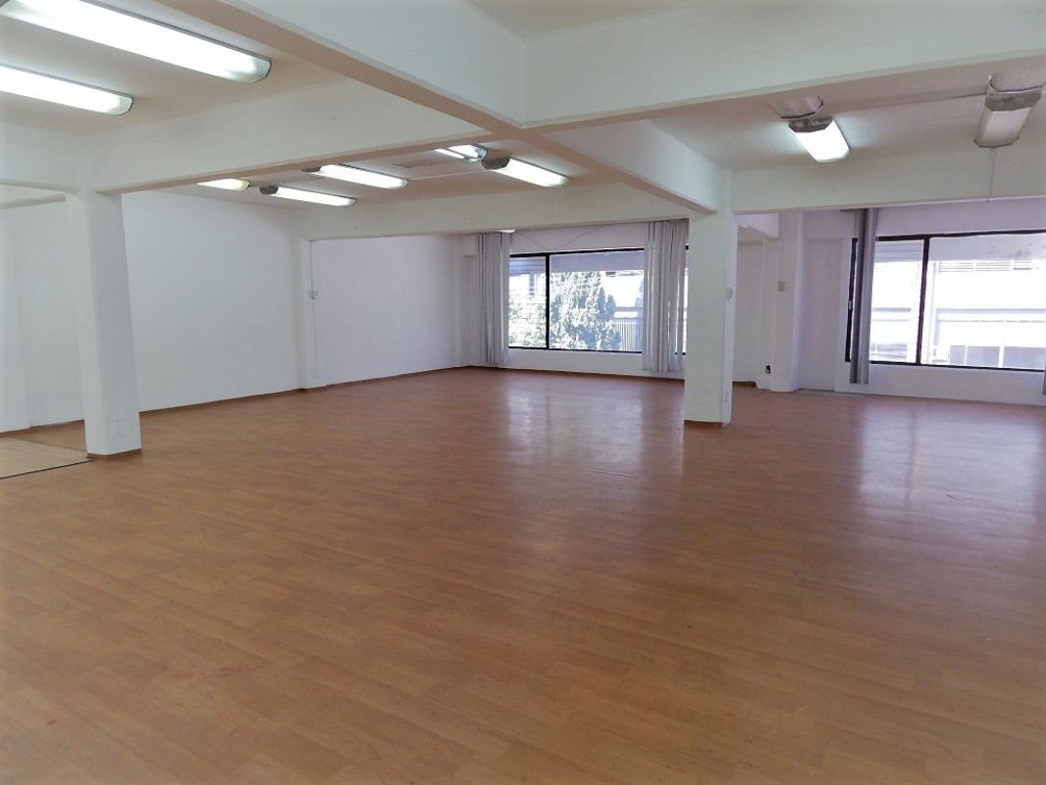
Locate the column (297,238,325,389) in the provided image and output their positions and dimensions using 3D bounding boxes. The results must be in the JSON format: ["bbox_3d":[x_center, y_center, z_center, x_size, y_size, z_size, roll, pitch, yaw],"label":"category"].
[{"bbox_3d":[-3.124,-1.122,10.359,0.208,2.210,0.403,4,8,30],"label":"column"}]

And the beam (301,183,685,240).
[{"bbox_3d":[-0.627,-2.273,8.863,5.798,0.440,0.195,4,8,30],"label":"beam"}]

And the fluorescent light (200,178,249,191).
[{"bbox_3d":[-3.452,-2.241,7.253,0.325,0.078,1.261,4,8,30],"label":"fluorescent light"}]

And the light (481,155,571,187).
[{"bbox_3d":[0.046,-2.307,7.326,0.324,0.098,1.247,4,8,30],"label":"light"}]

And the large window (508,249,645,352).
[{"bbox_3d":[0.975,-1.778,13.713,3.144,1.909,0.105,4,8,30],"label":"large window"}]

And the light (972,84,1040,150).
[{"bbox_3d":[3.713,-2.069,5.367,0.324,0.098,1.247,4,8,30],"label":"light"}]

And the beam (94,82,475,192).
[{"bbox_3d":[-1.799,-1.744,4.764,3.952,0.440,0.188,4,8,30],"label":"beam"}]

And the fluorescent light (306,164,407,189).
[{"bbox_3d":[-1.763,-2.326,7.486,0.324,0.098,1.247,4,8,30],"label":"fluorescent light"}]

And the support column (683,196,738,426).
[{"bbox_3d":[2.079,-0.811,7.659,0.436,2.358,0.393,4,8,30],"label":"support column"}]

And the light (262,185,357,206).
[{"bbox_3d":[-2.617,-2.414,8.583,0.325,0.078,1.248,4,8,30],"label":"light"}]

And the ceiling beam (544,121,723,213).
[{"bbox_3d":[0.977,-1.925,5.701,0.223,0.453,3.838,4,8,30],"label":"ceiling beam"}]

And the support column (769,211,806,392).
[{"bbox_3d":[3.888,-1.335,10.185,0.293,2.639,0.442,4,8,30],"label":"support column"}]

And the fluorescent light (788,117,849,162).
[{"bbox_3d":[2.463,-2.062,5.730,0.312,0.078,1.274,4,8,30],"label":"fluorescent light"}]

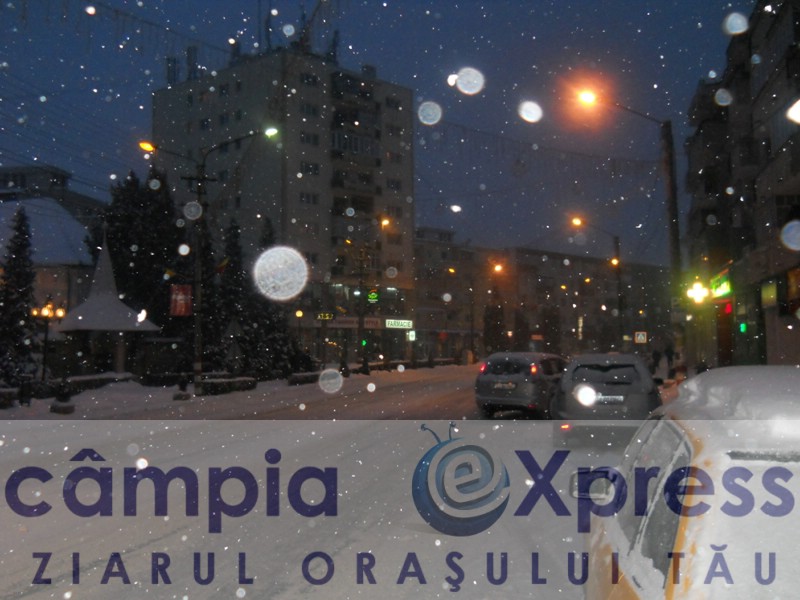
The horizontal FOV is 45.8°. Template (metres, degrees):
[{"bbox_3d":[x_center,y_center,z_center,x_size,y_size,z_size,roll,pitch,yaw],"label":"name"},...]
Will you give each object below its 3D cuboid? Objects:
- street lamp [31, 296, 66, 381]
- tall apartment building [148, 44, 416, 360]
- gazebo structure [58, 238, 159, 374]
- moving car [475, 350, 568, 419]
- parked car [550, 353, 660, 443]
[{"bbox_3d":[-15.582,1.892,41.958,1.400,4.000,1.400,1,-3,-20],"label":"street lamp"},{"bbox_3d":[-12.370,-7.582,100.221,21.380,29.000,17.480,-3,-4,43],"label":"tall apartment building"},{"bbox_3d":[-15.182,0.485,49.542,4.800,7.600,4.800,1,-3,-17],"label":"gazebo structure"},{"bbox_3d":[3.565,2.223,25.972,1.820,1.670,4.470,-1,-3,23],"label":"moving car"},{"bbox_3d":[3.930,1.784,17.941,1.810,1.620,4.400,0,-2,13],"label":"parked car"}]

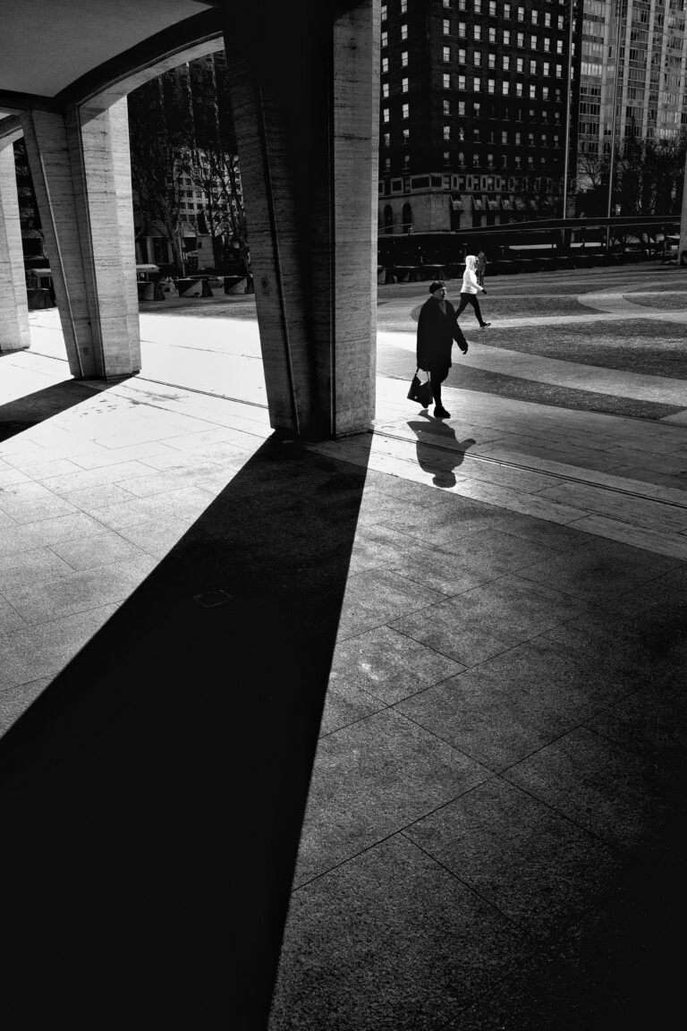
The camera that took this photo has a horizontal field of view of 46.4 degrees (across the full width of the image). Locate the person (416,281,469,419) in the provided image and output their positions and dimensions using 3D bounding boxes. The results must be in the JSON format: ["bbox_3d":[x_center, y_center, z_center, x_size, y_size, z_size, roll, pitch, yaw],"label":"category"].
[{"bbox_3d":[1.258,-2.164,10.431,0.550,1.690,0.600,11,22,37],"label":"person"}]

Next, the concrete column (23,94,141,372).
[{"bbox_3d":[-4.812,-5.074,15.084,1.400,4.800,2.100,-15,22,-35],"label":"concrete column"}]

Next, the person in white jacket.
[{"bbox_3d":[3.237,-5.673,20.248,0.950,1.700,0.500,-2,18,3],"label":"person in white jacket"}]

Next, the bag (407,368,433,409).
[{"bbox_3d":[1.003,-1.669,10.387,0.360,0.430,0.130,11,22,37],"label":"bag"}]

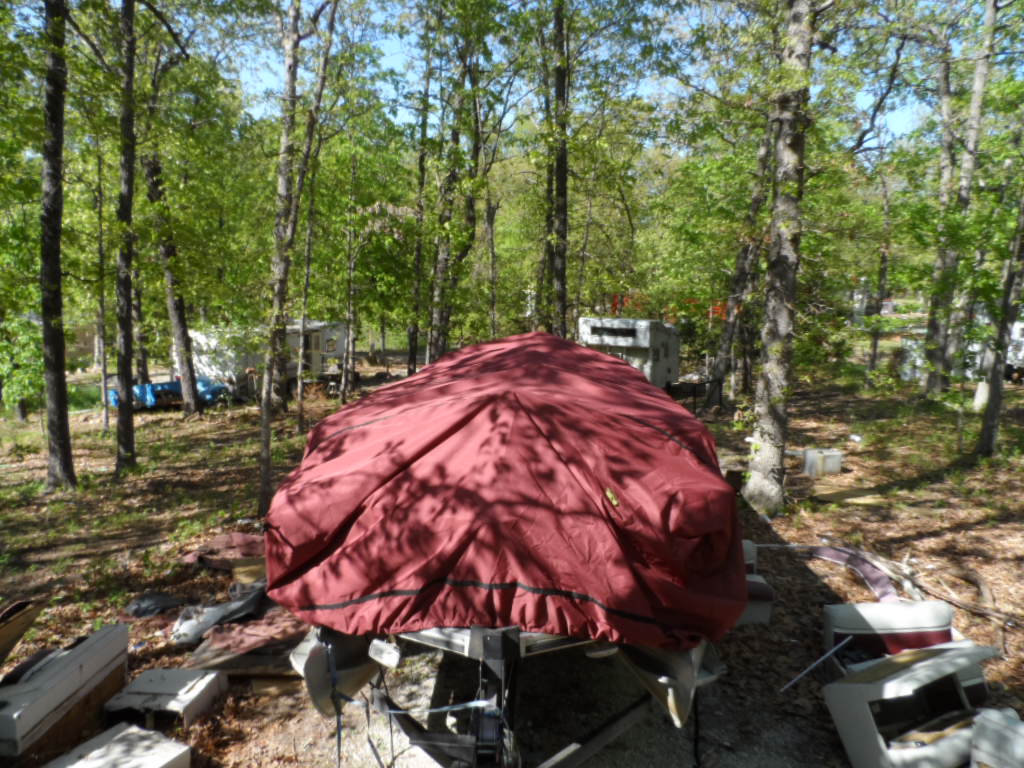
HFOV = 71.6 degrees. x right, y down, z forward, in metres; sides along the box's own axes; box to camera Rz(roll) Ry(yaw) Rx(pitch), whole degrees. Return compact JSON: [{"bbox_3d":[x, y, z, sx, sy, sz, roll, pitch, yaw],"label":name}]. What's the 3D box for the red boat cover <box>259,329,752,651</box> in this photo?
[{"bbox_3d":[0.150,0.314,6.400,2.500,1.500,6.000,0,4,4],"label":"red boat cover"}]

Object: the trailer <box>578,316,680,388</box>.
[{"bbox_3d":[4.000,-1.026,23.700,2.250,2.300,3.200,2,4,27],"label":"trailer"}]

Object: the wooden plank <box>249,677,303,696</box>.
[{"bbox_3d":[-1.770,2.270,5.380,0.420,0.100,0.140,0,4,0],"label":"wooden plank"}]

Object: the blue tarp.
[{"bbox_3d":[-12.400,0.302,25.500,3.900,1.100,1.800,0,4,0],"label":"blue tarp"}]

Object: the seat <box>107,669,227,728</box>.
[{"bbox_3d":[-2.490,2.267,5.140,0.560,0.160,0.580,0,4,0],"label":"seat"}]

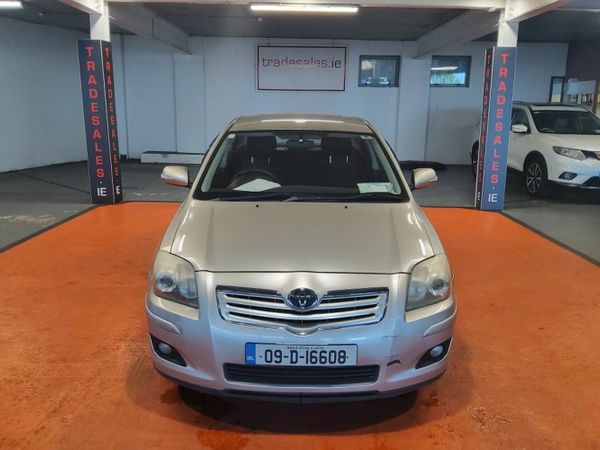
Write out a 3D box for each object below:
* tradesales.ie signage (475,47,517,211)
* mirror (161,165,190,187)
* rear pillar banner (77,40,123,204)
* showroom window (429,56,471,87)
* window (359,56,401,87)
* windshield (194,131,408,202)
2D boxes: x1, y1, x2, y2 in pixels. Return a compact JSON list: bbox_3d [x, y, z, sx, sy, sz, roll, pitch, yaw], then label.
[{"bbox_3d":[3.070,-1.478,7.128,0.365,2.470,0.330,1,14,0],"label":"tradesales.ie signage"},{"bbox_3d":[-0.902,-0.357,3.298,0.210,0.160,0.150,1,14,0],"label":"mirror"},{"bbox_3d":[-3.174,-1.584,7.211,0.375,2.490,0.330,1,14,0],"label":"rear pillar banner"},{"bbox_3d":[4.279,-4.346,12.759,1.114,0.836,0.120,1,14,0],"label":"showroom window"},{"bbox_3d":[2.266,-4.347,12.764,1.151,0.834,0.120,1,14,0],"label":"window"},{"bbox_3d":[0.010,-0.458,3.332,1.470,0.140,0.840,1,45,0],"label":"windshield"}]

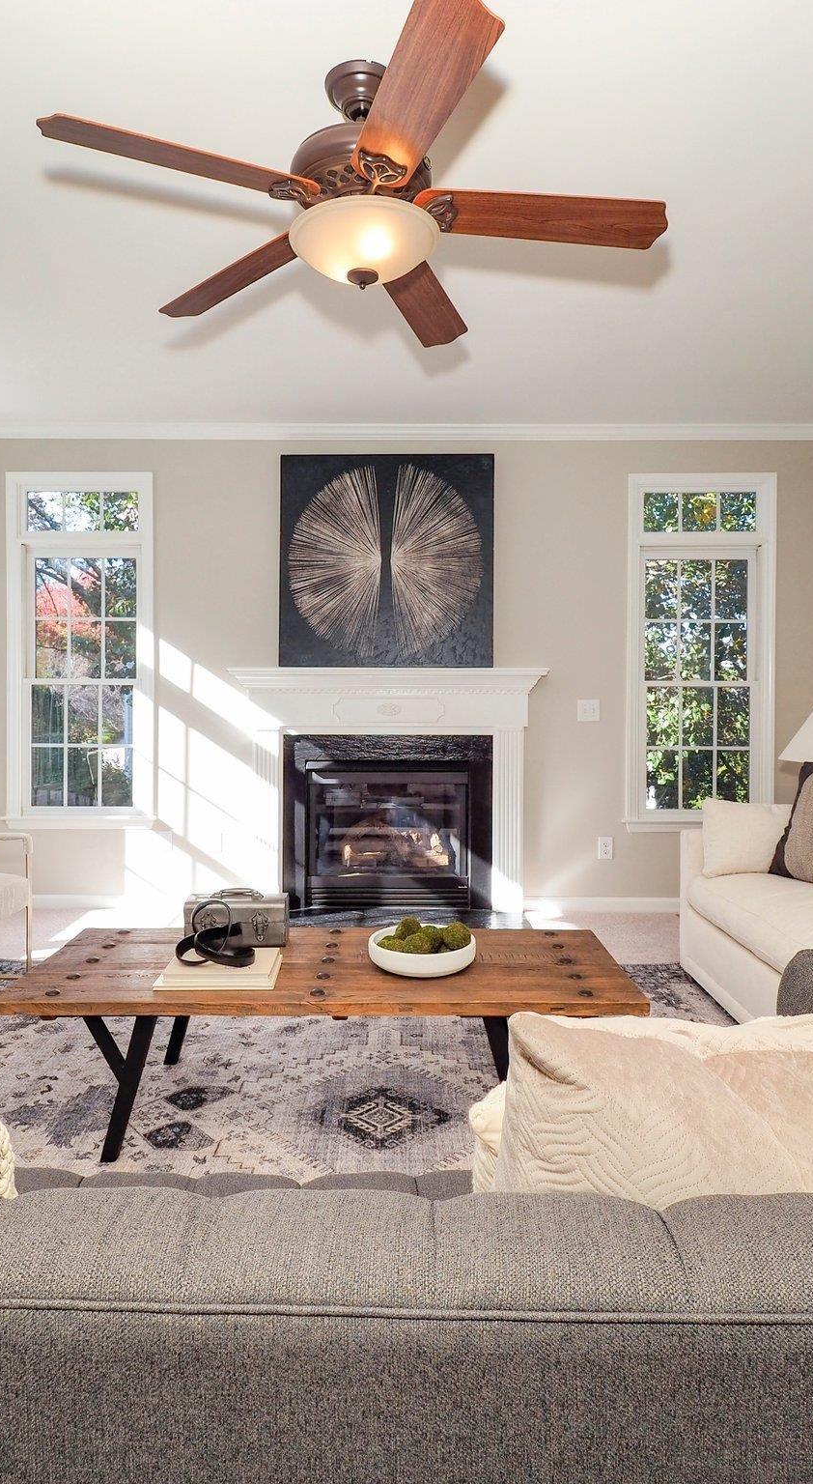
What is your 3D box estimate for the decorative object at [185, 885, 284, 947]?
[{"bbox_3d":[-0.510,0.521,2.415,0.290,0.158,0.120,0,2,0],"label":"decorative object"}]

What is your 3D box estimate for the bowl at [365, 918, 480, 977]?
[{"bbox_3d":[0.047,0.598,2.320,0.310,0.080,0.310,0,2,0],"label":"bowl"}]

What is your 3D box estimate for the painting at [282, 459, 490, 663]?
[{"bbox_3d":[-0.104,-0.977,4.300,1.150,1.150,0.050,0,2,0],"label":"painting"}]

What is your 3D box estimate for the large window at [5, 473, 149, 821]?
[{"bbox_3d":[-1.834,-0.516,4.490,0.830,1.950,0.120,0,2,0],"label":"large window"}]

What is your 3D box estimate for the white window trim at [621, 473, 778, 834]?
[{"bbox_3d":[1.600,-0.490,4.370,0.820,1.930,0.120,0,2,0],"label":"white window trim"}]

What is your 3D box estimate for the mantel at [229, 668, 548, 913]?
[{"bbox_3d":[-0.097,0.268,4.400,1.720,1.340,0.220,0,2,0],"label":"mantel"}]

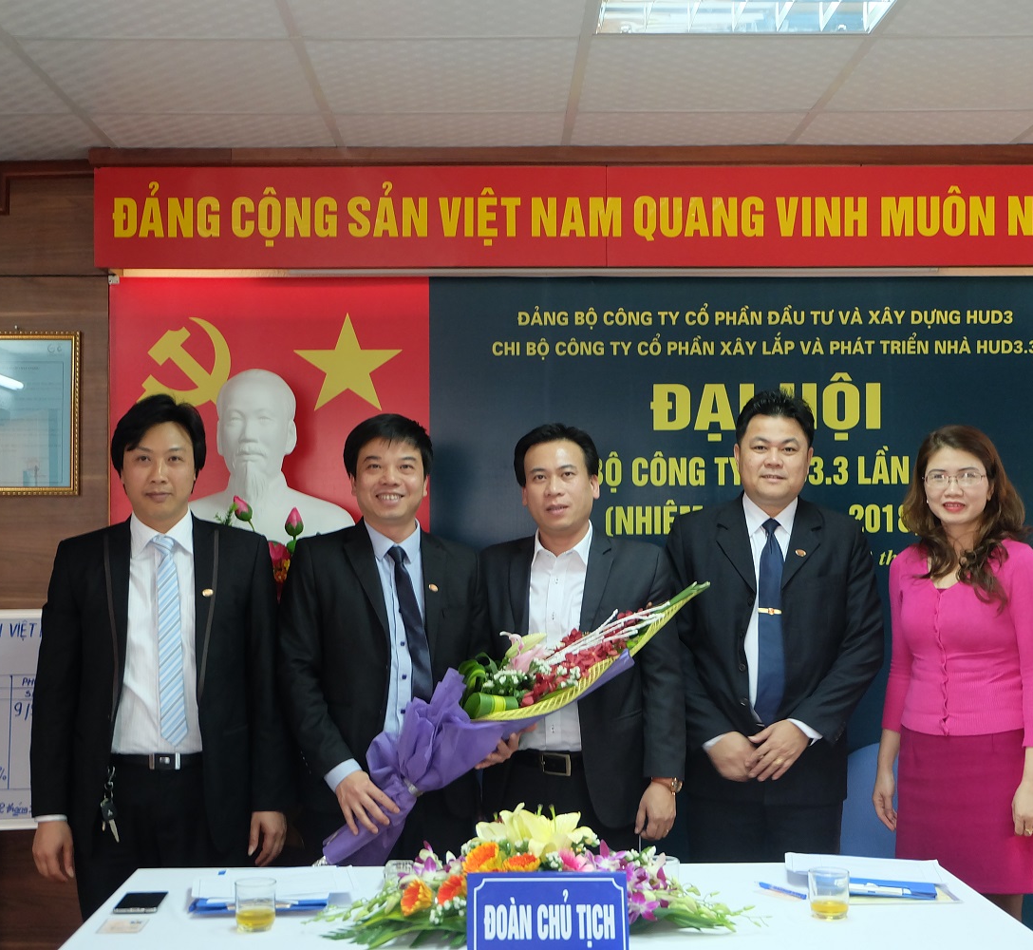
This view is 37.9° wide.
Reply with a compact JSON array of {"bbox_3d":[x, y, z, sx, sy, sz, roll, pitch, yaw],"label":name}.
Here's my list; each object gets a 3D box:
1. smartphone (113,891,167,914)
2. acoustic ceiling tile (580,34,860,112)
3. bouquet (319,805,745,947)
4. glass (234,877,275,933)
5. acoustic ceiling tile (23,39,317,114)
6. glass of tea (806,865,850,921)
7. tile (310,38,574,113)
[{"bbox_3d":[-0.649,0.742,2.606,0.072,0.009,0.130,0,-1,-1],"label":"smartphone"},{"bbox_3d":[0.448,-0.930,3.489,0.600,0.020,0.575,0,-2,-1],"label":"acoustic ceiling tile"},{"bbox_3d":[0.026,0.619,2.398,0.681,0.179,0.380,0,-2,-1],"label":"bouquet"},{"bbox_3d":[-0.407,0.673,2.353,0.066,0.077,0.066,0,-2,-1],"label":"glass"},{"bbox_3d":[-0.776,-0.923,3.473,0.600,0.020,0.575,0,-2,-1],"label":"acoustic ceiling tile"},{"bbox_3d":[0.520,0.696,2.498,0.069,0.077,0.069,0,-1,-1],"label":"glass of tea"},{"bbox_3d":[-0.160,-0.905,3.406,0.600,0.018,0.600,0,-1,-1],"label":"tile"}]

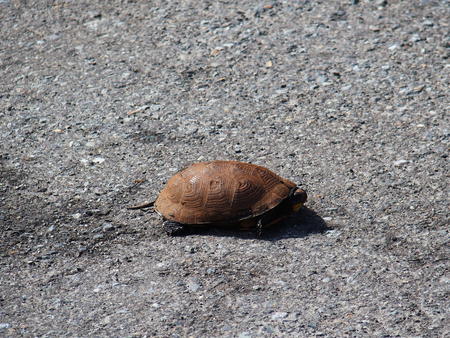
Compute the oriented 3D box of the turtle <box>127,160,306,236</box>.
[{"bbox_3d":[-0.007,0.018,3.500,0.160,0.051,0.102,4,26,7],"label":"turtle"}]

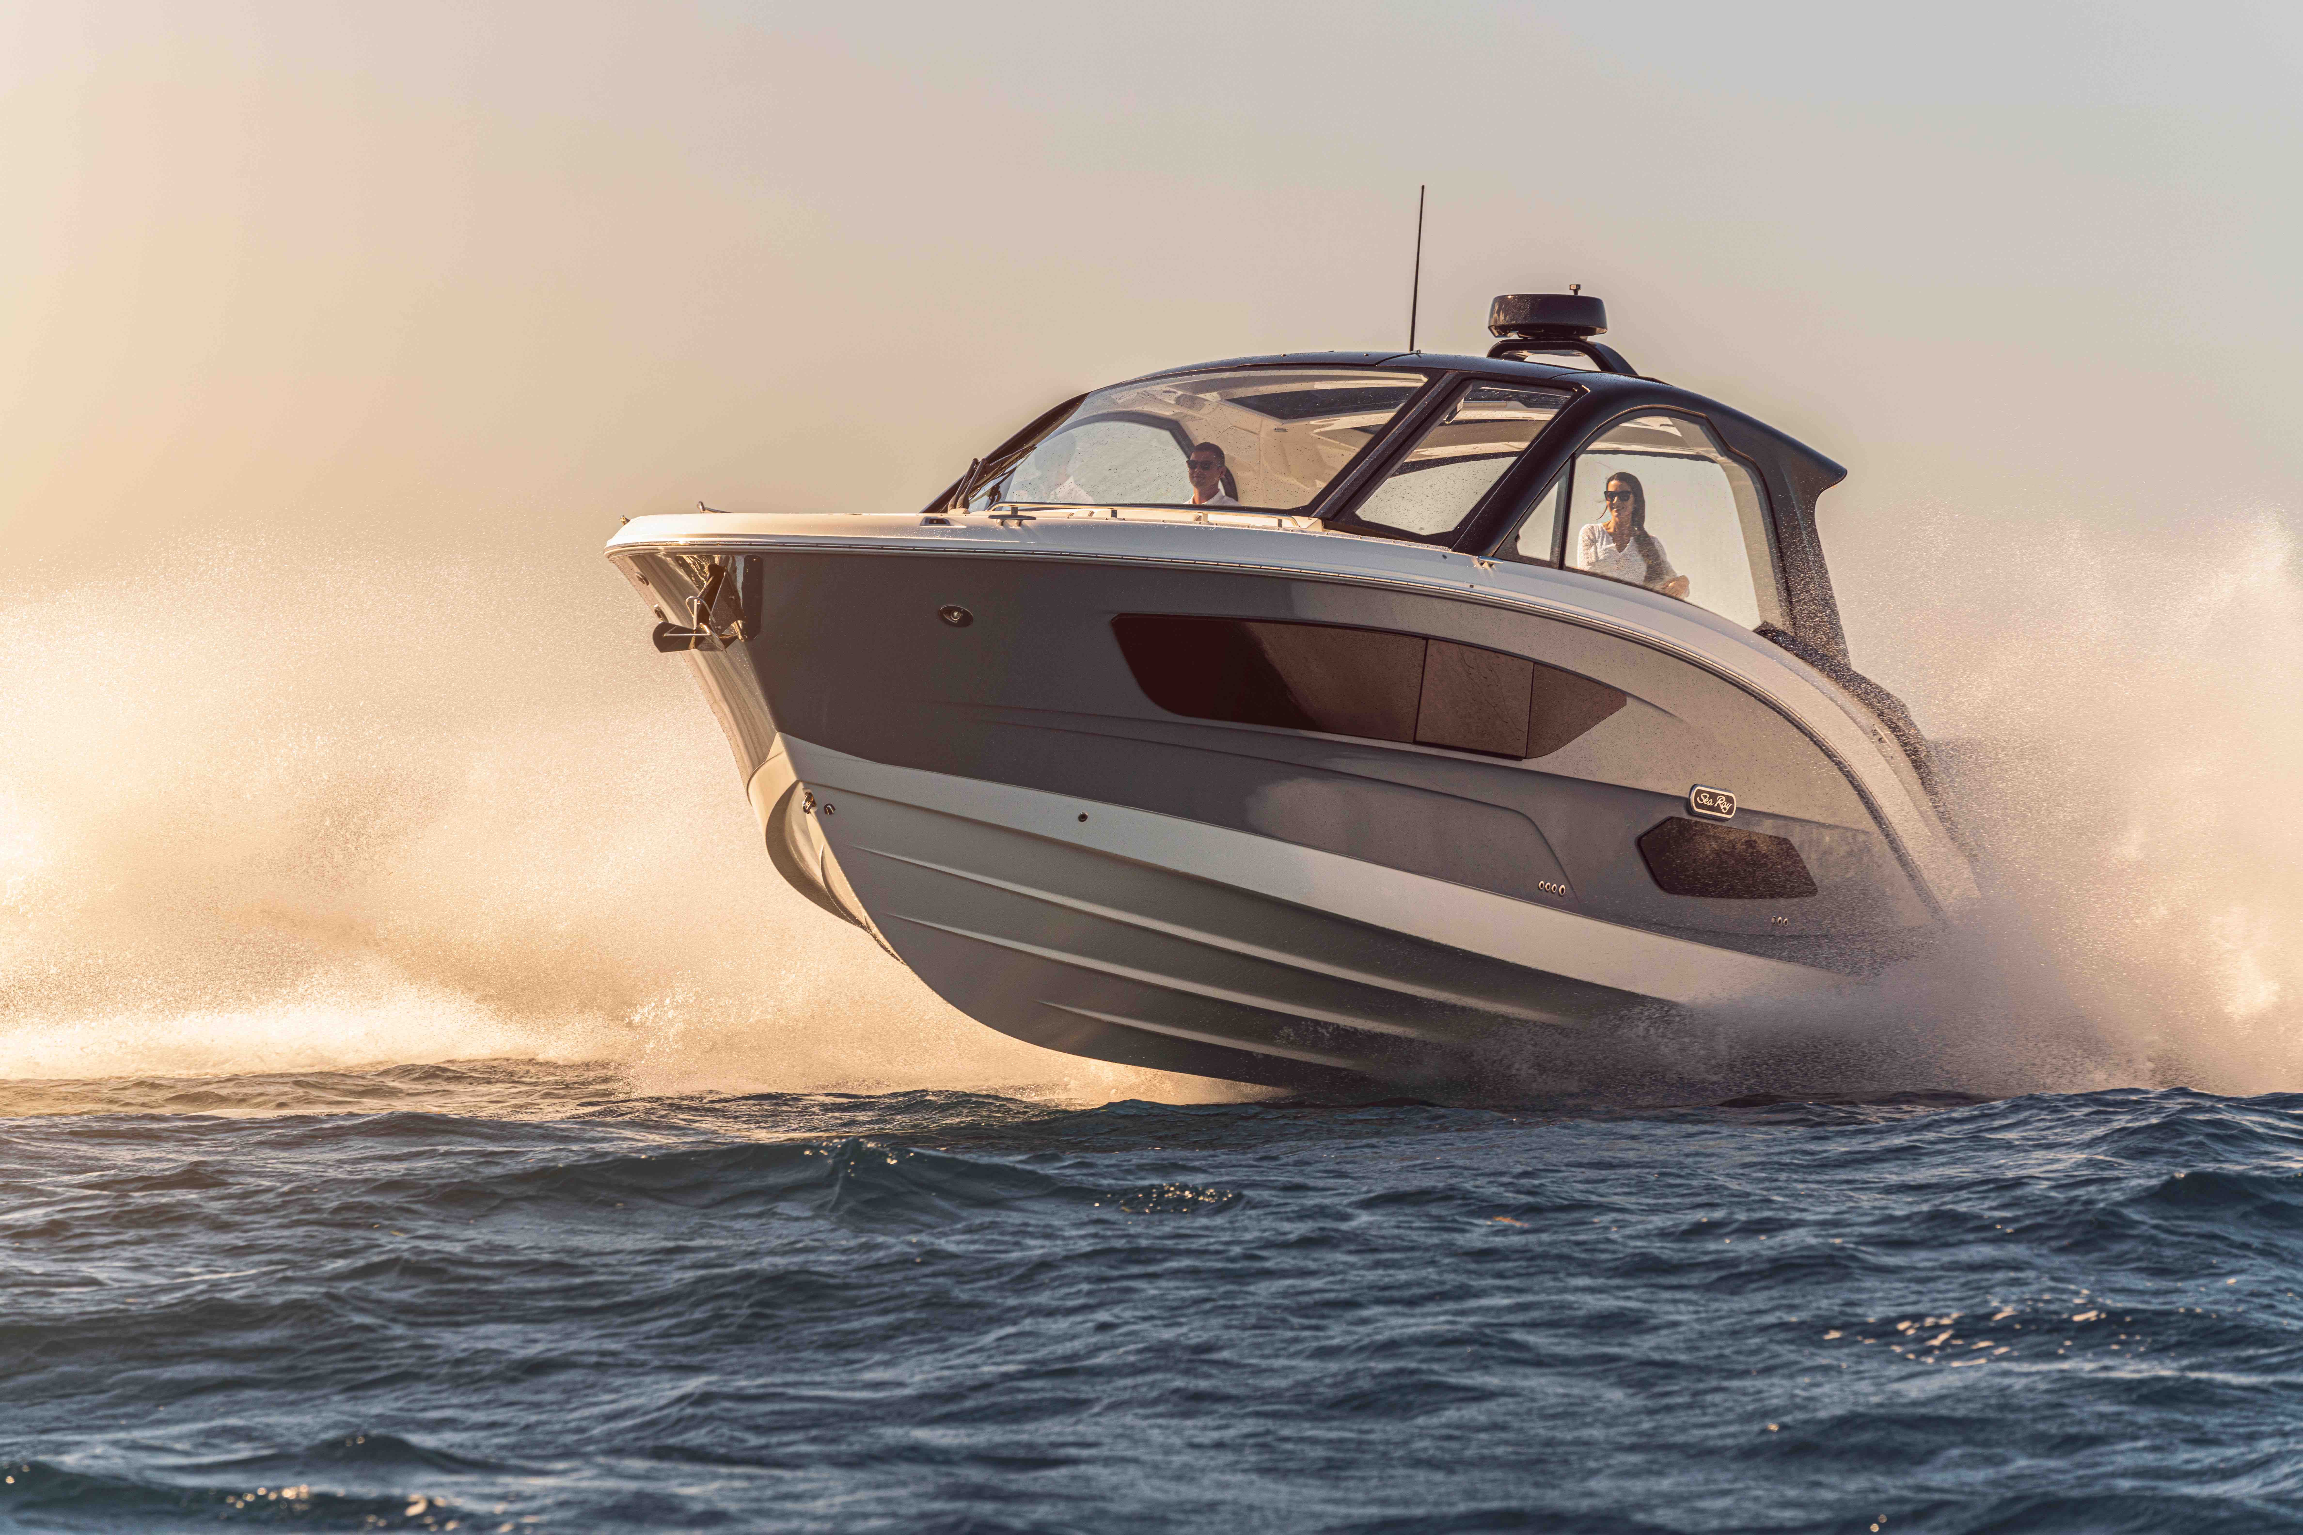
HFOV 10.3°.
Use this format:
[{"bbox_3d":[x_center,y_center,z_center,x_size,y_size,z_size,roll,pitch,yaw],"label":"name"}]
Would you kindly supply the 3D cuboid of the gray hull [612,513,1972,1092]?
[{"bbox_3d":[0.192,0.386,64.833,3.600,2.350,10.950,0,-5,28],"label":"gray hull"}]

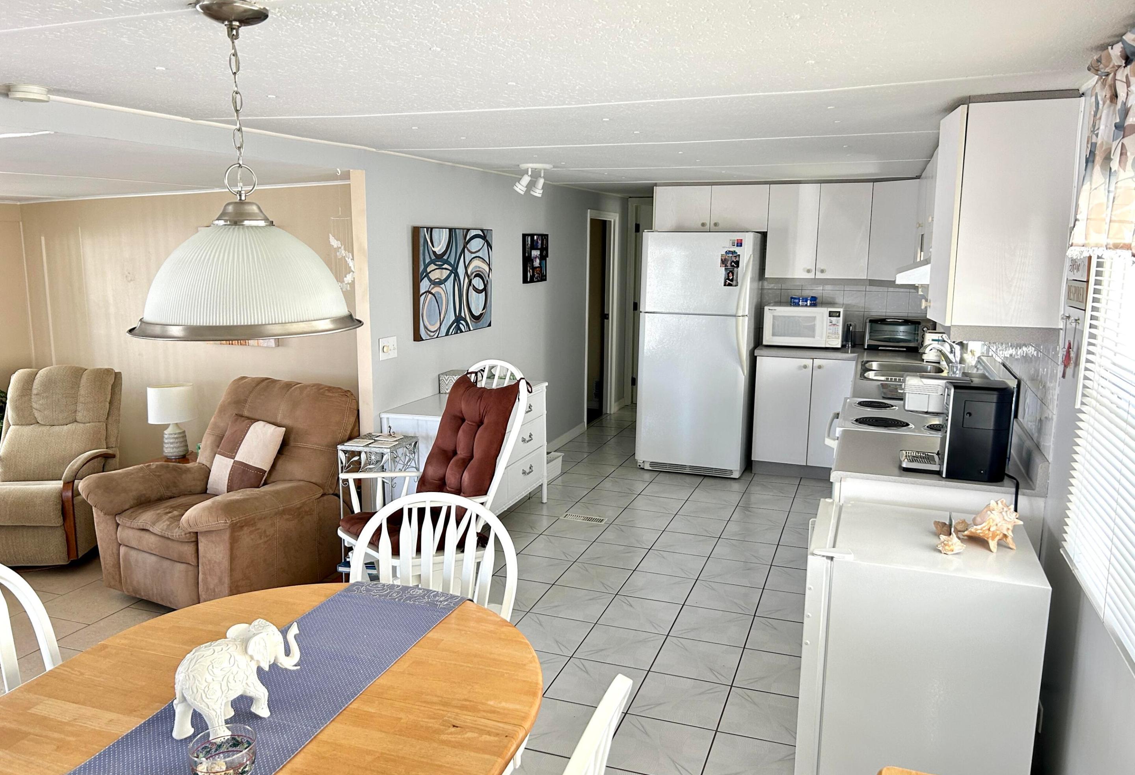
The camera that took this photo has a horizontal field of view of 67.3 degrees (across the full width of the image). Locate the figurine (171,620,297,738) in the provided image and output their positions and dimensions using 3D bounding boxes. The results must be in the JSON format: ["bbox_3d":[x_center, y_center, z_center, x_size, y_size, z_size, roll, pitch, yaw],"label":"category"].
[{"bbox_3d":[-0.647,0.563,1.679,0.235,0.198,0.120,-7,12,-37],"label":"figurine"}]

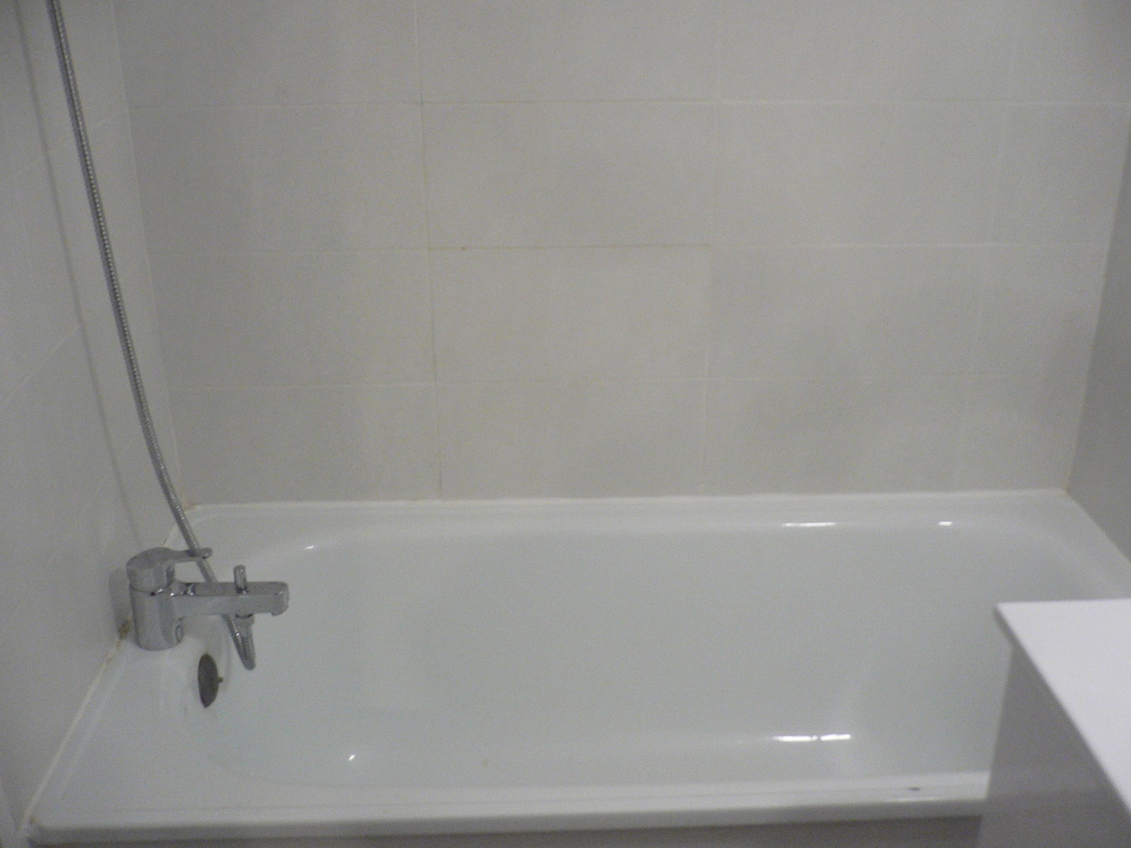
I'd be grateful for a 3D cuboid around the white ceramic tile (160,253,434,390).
[{"bbox_3d":[-0.388,-0.151,1.654,0.387,0.197,0.010,-1,23,-2],"label":"white ceramic tile"}]

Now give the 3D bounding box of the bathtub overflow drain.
[{"bbox_3d":[-0.450,0.325,1.450,0.018,0.069,0.069,-1,23,-2],"label":"bathtub overflow drain"}]

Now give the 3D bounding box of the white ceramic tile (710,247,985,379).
[{"bbox_3d":[0.407,-0.164,1.680,0.397,0.197,0.010,-1,23,-2],"label":"white ceramic tile"}]

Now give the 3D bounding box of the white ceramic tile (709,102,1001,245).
[{"bbox_3d":[0.407,-0.348,1.601,0.397,0.197,0.010,-1,23,-2],"label":"white ceramic tile"}]

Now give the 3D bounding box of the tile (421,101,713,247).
[{"bbox_3d":[0.007,-0.341,1.588,0.397,0.197,0.010,-1,23,-2],"label":"tile"}]

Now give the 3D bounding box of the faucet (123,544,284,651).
[{"bbox_3d":[-0.438,0.214,1.403,0.196,0.122,0.060,-1,23,-2],"label":"faucet"}]

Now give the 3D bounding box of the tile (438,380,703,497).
[{"bbox_3d":[0.008,0.025,1.745,0.397,0.193,0.010,-1,23,-2],"label":"tile"}]

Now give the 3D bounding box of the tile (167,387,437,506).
[{"bbox_3d":[-0.387,0.031,1.732,0.387,0.193,0.010,-1,23,-2],"label":"tile"}]

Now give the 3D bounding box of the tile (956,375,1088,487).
[{"bbox_3d":[0.698,0.013,1.768,0.177,0.193,0.010,-1,23,-2],"label":"tile"}]

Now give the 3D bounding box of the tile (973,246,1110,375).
[{"bbox_3d":[0.697,-0.169,1.690,0.177,0.197,0.010,-1,23,-2],"label":"tile"}]

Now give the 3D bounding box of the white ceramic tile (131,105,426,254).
[{"bbox_3d":[-0.388,-0.334,1.575,0.387,0.197,0.010,-1,23,-2],"label":"white ceramic tile"}]

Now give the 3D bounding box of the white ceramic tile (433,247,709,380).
[{"bbox_3d":[0.008,-0.157,1.667,0.397,0.197,0.010,-1,23,-2],"label":"white ceramic tile"}]

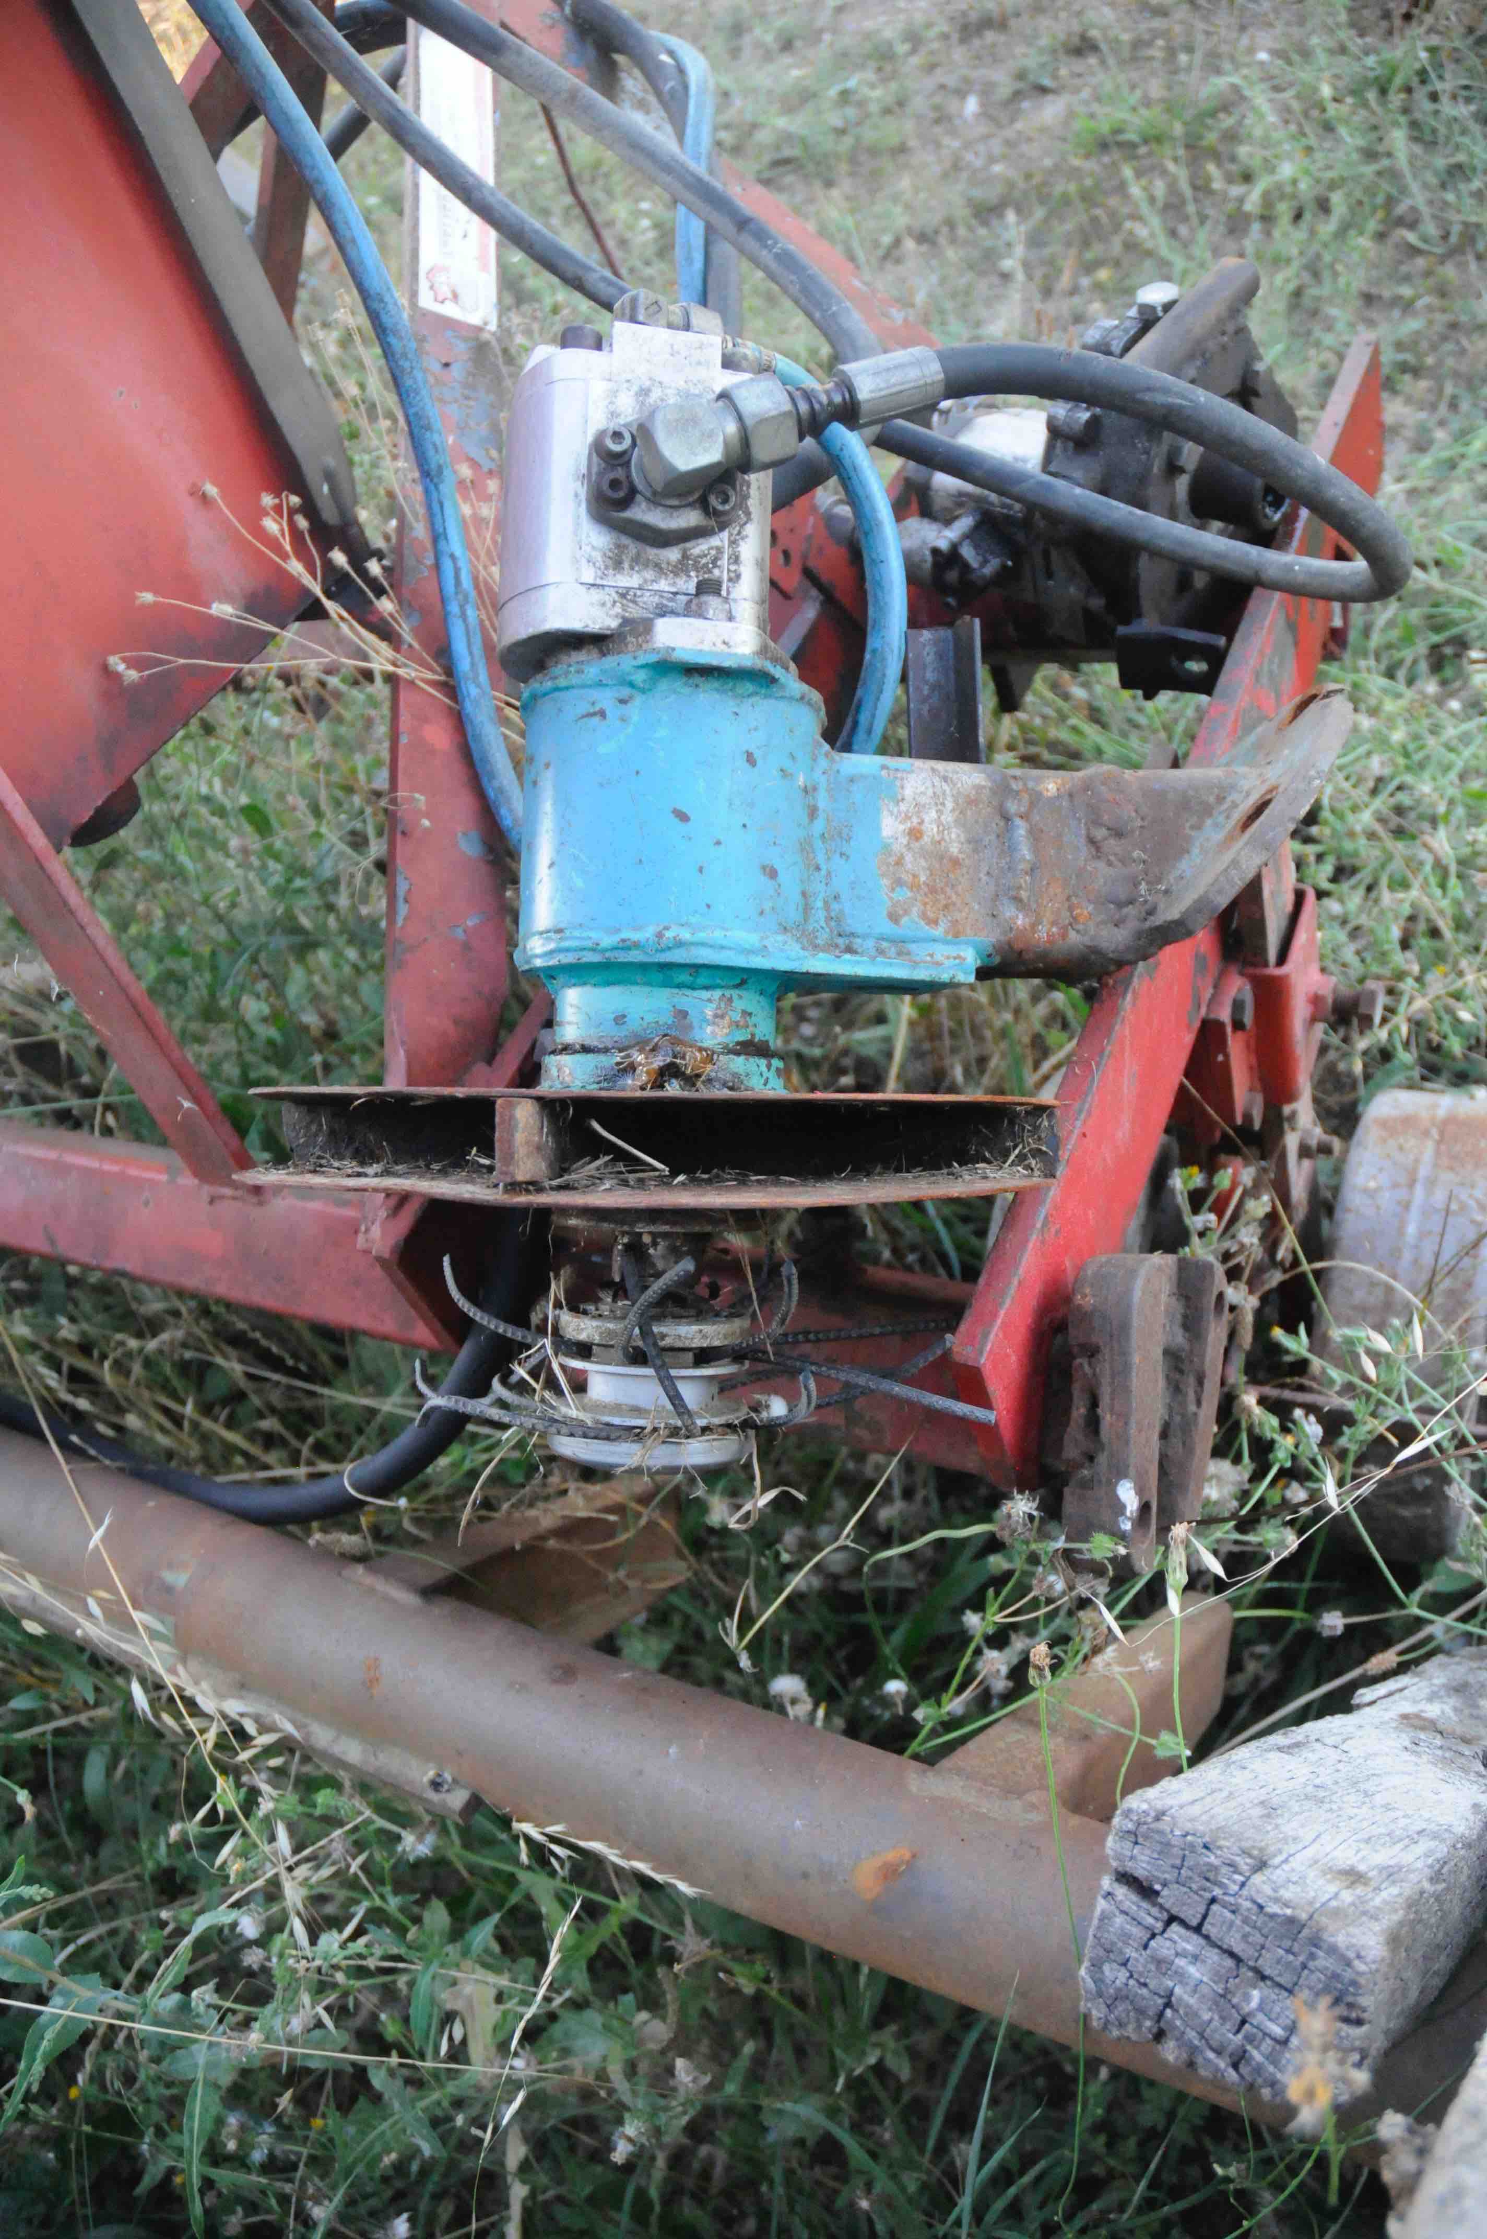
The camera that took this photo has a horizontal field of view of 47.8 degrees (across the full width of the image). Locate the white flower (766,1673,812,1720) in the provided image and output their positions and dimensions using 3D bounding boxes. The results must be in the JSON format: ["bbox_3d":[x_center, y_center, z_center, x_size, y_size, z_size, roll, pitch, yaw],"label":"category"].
[{"bbox_3d":[0.024,0.303,0.880,0.024,0.021,0.022,0,36,0],"label":"white flower"}]

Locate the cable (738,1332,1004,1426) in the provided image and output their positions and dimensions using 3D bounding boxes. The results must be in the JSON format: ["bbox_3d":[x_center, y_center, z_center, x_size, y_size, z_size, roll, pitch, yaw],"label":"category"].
[{"bbox_3d":[0.055,0.107,0.695,0.043,0.040,0.140,0,0,-43],"label":"cable"}]

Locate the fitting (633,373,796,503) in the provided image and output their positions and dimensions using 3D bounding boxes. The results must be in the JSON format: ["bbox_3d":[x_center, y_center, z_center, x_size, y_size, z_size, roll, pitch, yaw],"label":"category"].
[{"bbox_3d":[-0.010,-0.269,0.660,0.064,0.038,0.045,-22,6,-14],"label":"fitting"}]

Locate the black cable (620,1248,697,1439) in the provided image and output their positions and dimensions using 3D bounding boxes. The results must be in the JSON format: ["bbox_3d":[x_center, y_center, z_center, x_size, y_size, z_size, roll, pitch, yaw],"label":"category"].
[{"bbox_3d":[-0.035,0.090,0.680,0.034,0.077,0.040,0,0,0],"label":"black cable"}]

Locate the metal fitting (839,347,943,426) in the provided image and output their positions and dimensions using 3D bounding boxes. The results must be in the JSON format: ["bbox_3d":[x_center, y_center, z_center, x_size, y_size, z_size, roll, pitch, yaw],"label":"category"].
[{"bbox_3d":[0.060,-0.300,0.685,0.041,0.025,0.025,-22,6,-14],"label":"metal fitting"}]

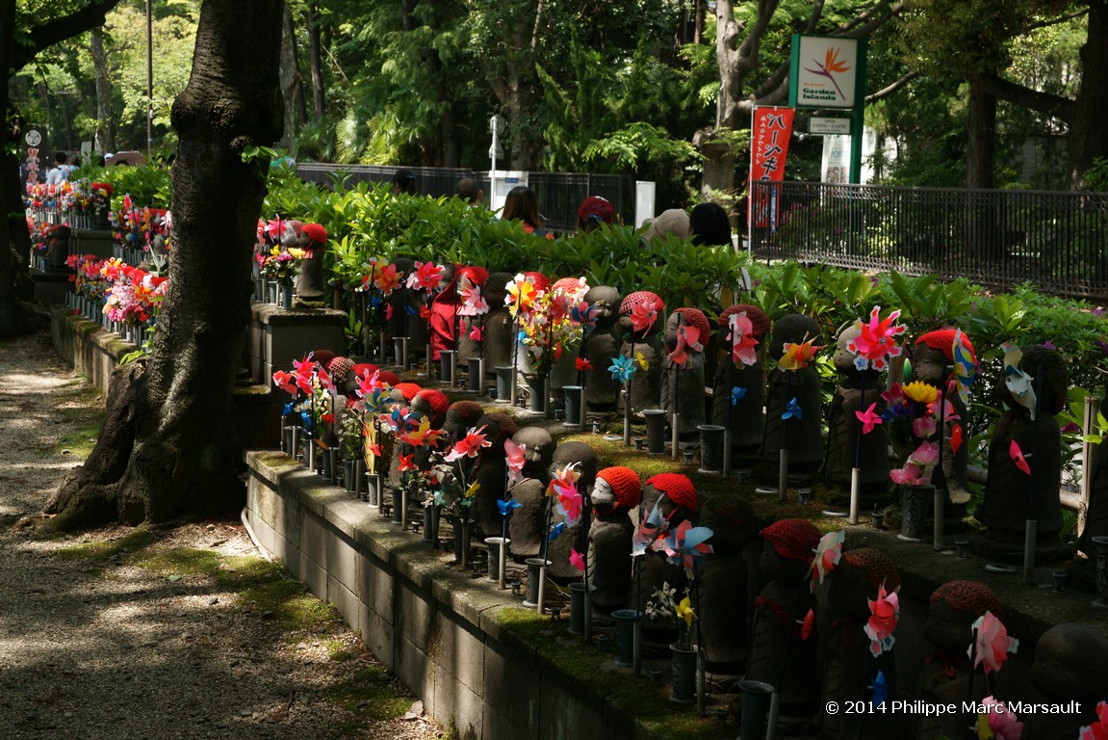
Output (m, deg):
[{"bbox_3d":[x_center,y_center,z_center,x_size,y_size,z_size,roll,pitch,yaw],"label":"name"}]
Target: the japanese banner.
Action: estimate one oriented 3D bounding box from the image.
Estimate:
[{"bbox_3d":[3.223,-2.987,22.800,0.600,1.800,0.080,-1,7,-9],"label":"japanese banner"}]

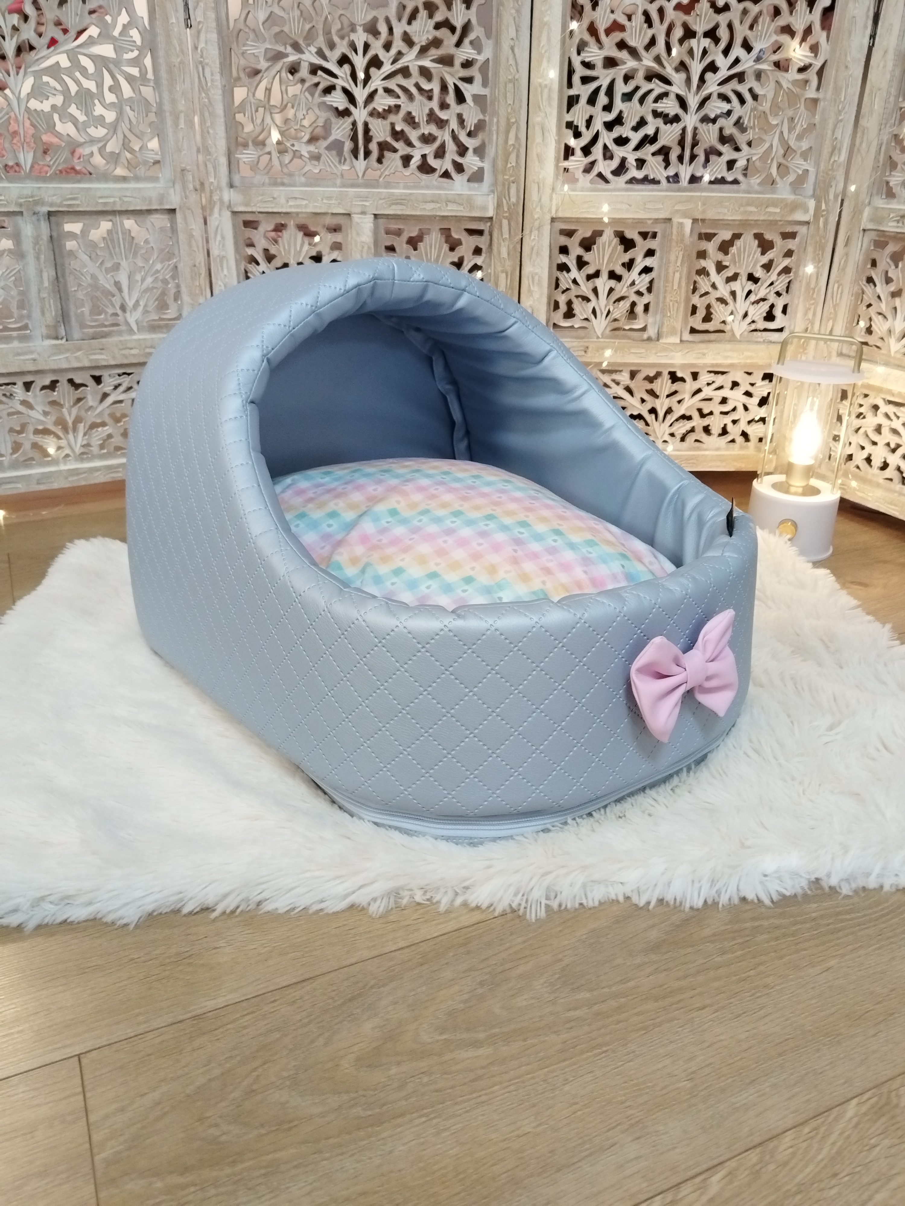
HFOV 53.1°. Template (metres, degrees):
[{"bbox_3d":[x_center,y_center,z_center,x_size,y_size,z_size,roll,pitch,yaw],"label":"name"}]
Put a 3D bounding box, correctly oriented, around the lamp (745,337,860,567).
[{"bbox_3d":[0.484,-0.215,1.246,0.119,0.290,0.119,11,25,23],"label":"lamp"}]

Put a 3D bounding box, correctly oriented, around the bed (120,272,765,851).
[{"bbox_3d":[0.033,-0.106,0.828,0.483,0.377,0.491,-18,30,-37],"label":"bed"}]

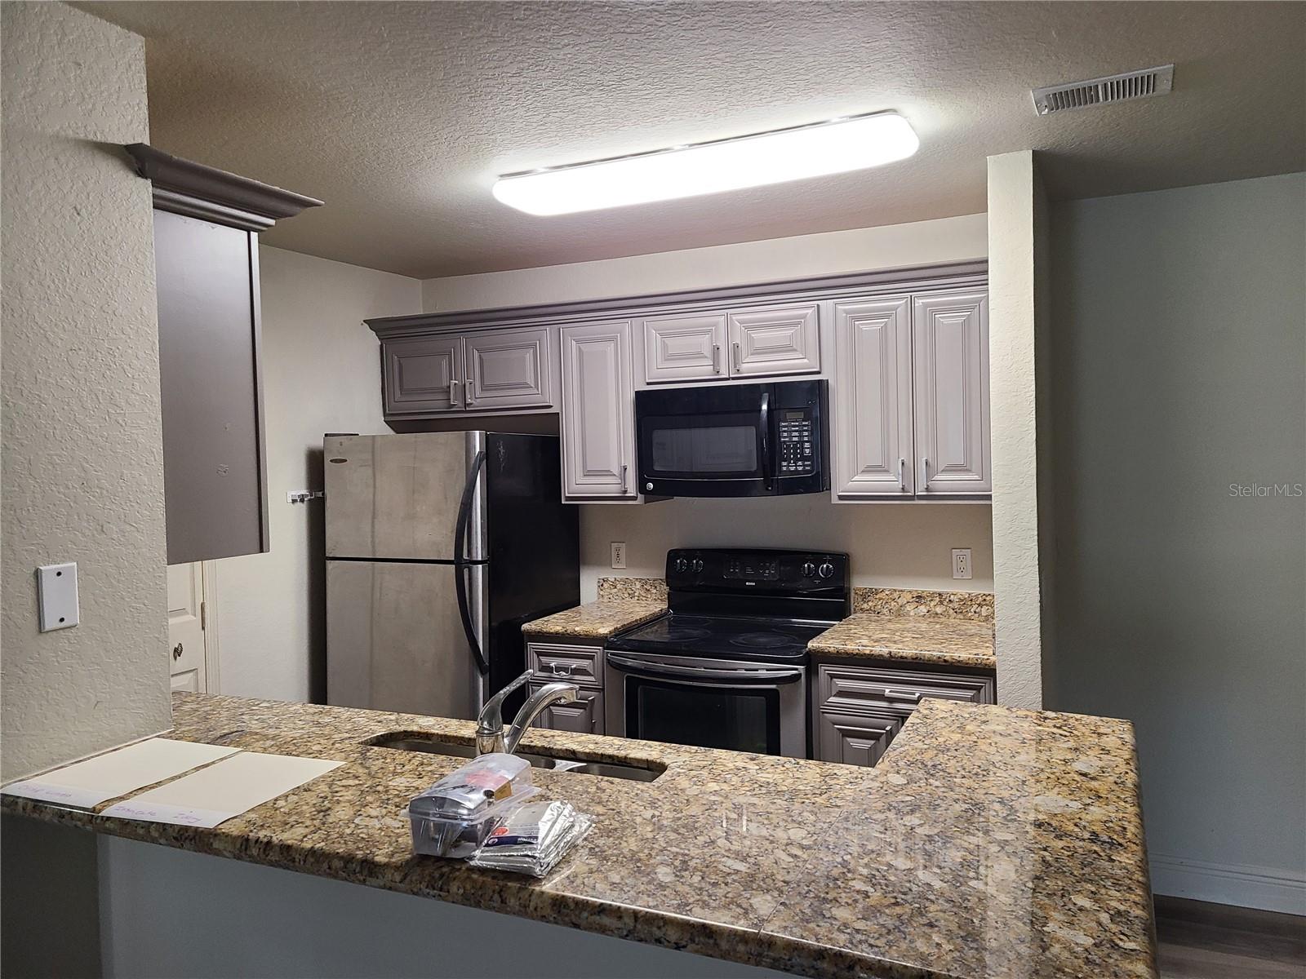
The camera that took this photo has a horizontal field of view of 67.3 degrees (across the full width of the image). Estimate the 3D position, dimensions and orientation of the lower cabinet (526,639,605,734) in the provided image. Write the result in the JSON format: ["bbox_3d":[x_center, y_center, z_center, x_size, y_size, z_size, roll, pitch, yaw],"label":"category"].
[{"bbox_3d":[-0.183,0.992,4.023,0.370,0.895,0.633,0,2,25],"label":"lower cabinet"}]

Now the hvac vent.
[{"bbox_3d":[1.091,-0.962,2.385,0.304,0.015,0.190,0,2,25],"label":"hvac vent"}]

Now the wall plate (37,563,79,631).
[{"bbox_3d":[-1.065,0.194,1.763,0.008,0.115,0.070,0,2,25],"label":"wall plate"}]

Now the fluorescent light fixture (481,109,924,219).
[{"bbox_3d":[0.119,-0.927,2.886,1.265,0.075,0.290,0,2,25],"label":"fluorescent light fixture"}]

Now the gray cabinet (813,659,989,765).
[{"bbox_3d":[0.951,0.985,3.501,0.599,0.895,0.633,0,2,25],"label":"gray cabinet"}]

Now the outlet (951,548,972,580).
[{"bbox_3d":[1.169,0.281,3.711,0.071,0.115,0.009,0,2,25],"label":"outlet"}]

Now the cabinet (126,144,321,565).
[{"bbox_3d":[-1.252,-0.260,2.312,0.855,0.825,0.425,0,2,25],"label":"cabinet"}]

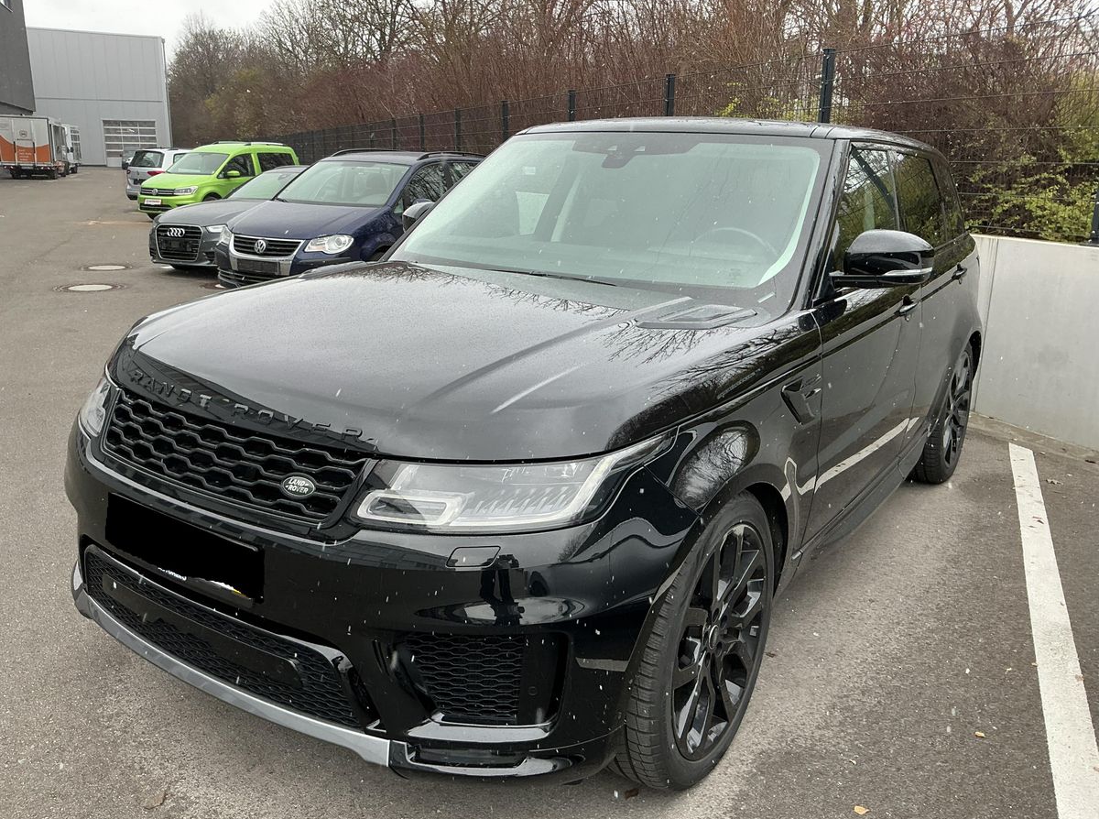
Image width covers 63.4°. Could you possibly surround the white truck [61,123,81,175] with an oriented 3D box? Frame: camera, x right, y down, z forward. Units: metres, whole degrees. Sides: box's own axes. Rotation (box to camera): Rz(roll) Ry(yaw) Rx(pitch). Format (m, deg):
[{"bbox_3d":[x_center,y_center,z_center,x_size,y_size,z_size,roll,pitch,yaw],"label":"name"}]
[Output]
[{"bbox_3d":[-33.400,-17.600,60.200,2.300,3.100,6.400,-5,15,-23],"label":"white truck"}]

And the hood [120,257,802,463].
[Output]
[{"bbox_3d":[-0.384,-0.185,2.543,1.890,0.250,1.450,11,17,33],"label":"hood"}]

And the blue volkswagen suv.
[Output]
[{"bbox_3d":[-1.837,-2.179,10.351,1.840,1.680,4.410,9,17,24],"label":"blue volkswagen suv"}]

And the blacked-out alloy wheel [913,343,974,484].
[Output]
[{"bbox_3d":[1.999,-0.022,4.643,0.280,0.780,0.780,12,18,33],"label":"blacked-out alloy wheel"}]

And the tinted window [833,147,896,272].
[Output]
[{"bbox_3d":[1.114,-0.723,3.179,0.060,0.430,1.000,-5,8,36],"label":"tinted window"}]

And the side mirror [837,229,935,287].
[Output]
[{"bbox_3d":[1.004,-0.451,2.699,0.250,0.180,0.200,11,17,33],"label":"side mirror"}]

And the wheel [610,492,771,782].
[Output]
[{"bbox_3d":[0.332,0.557,2.299,0.285,0.770,0.770,10,17,31],"label":"wheel"}]

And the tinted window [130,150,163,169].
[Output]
[{"bbox_3d":[-10.773,-6.685,23.764,1.250,0.480,0.140,11,-4,30],"label":"tinted window"}]

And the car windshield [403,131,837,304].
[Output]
[{"bbox_3d":[0.181,-0.707,3.197,1.540,0.150,0.900,12,55,33],"label":"car windshield"}]

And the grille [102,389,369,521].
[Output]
[{"bbox_3d":[-0.744,0.110,2.056,0.900,0.180,0.090,12,-2,33],"label":"grille"}]

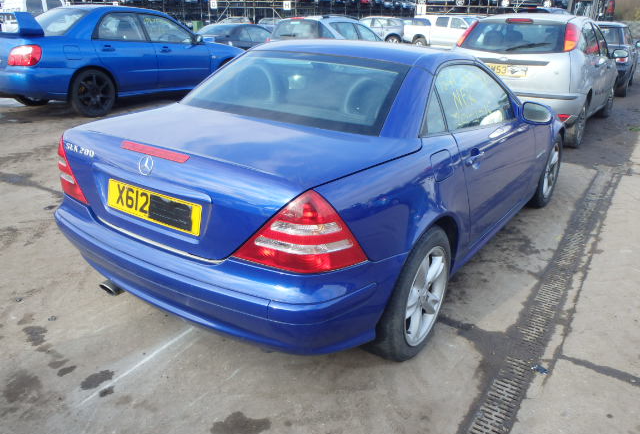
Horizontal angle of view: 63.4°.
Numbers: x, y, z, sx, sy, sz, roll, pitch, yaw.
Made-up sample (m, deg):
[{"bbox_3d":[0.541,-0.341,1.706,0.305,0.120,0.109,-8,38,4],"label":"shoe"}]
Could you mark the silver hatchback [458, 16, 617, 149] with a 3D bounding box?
[{"bbox_3d":[3.157,-2.055,7.352,1.720,1.460,4.170,14,25,31],"label":"silver hatchback"}]

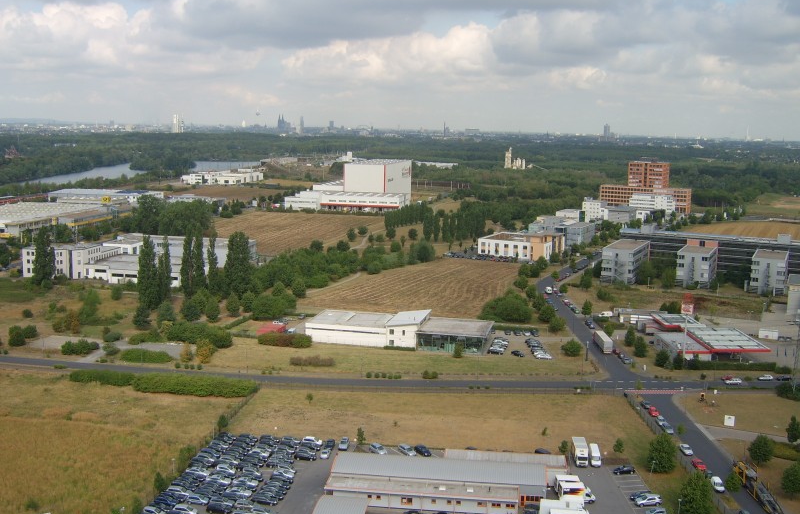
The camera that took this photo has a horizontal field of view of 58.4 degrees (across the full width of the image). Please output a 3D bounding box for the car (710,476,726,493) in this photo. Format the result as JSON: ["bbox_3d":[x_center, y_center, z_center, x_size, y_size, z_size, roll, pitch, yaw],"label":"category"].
[{"bbox_3d":[61.853,44.269,139.256,1.750,1.800,4.200,1,10,-1],"label":"car"}]

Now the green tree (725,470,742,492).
[{"bbox_3d":[63.225,42.927,135.917,3.130,5.220,3.130,1,10,0],"label":"green tree"}]

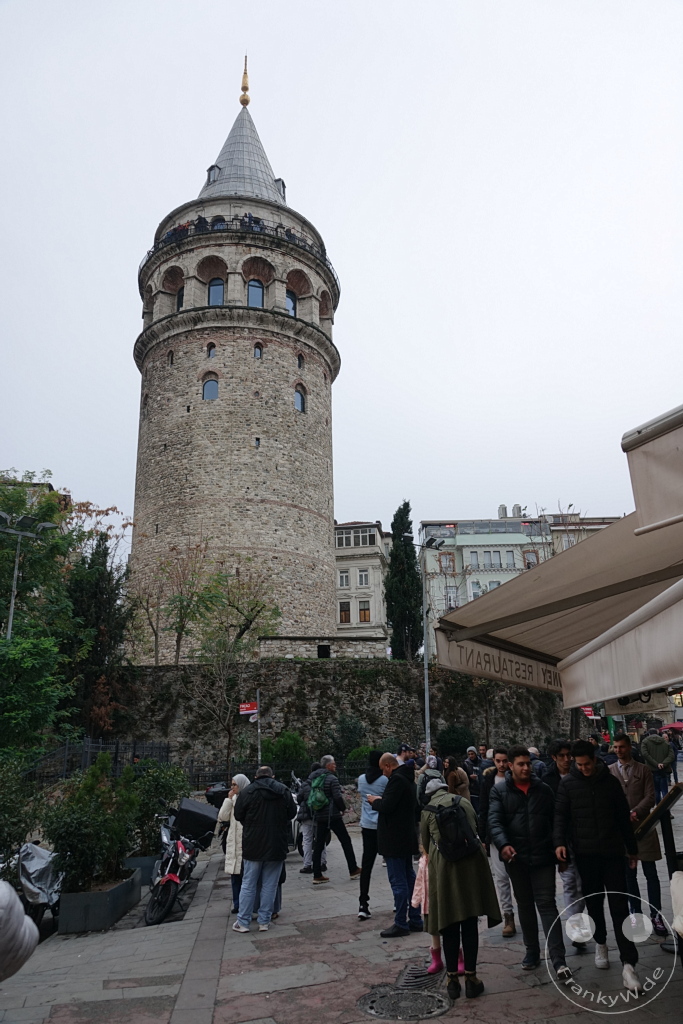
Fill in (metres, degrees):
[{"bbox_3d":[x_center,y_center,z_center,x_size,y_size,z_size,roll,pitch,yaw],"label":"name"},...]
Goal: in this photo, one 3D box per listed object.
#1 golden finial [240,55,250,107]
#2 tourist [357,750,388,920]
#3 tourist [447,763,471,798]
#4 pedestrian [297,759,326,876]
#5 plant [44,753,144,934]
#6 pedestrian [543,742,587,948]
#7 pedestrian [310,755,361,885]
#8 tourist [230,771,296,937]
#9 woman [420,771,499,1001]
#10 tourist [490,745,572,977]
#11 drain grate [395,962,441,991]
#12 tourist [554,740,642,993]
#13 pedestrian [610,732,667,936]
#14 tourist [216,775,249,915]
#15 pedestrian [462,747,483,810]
[{"bbox_3d":[-10.065,-45.452,74.848,1.050,7.170,1.050,-1,-18,0],"label":"golden finial"},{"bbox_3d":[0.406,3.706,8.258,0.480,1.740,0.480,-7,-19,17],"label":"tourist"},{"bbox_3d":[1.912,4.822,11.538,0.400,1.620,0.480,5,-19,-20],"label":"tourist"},{"bbox_3d":[-0.450,5.023,11.702,0.520,1.700,0.420,9,-21,-29],"label":"pedestrian"},{"bbox_3d":[-3.151,4.277,9.462,0.850,1.950,1.950,0,-18,-4],"label":"plant"},{"bbox_3d":[2.224,3.092,6.761,0.580,1.790,0.480,-3,-18,5],"label":"pedestrian"},{"bbox_3d":[-0.120,4.538,10.621,0.660,1.740,0.540,10,-21,-31],"label":"pedestrian"},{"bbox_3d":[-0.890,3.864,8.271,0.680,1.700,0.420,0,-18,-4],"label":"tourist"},{"bbox_3d":[0.907,3.045,5.944,0.640,1.530,0.640,3,-18,-14],"label":"woman"},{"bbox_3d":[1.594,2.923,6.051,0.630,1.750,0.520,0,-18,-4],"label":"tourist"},{"bbox_3d":[0.671,3.878,5.907,0.370,0.040,0.560,-6,-19,14],"label":"drain grate"},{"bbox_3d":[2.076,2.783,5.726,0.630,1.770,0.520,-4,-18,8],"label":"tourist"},{"bbox_3d":[2.860,3.117,6.975,0.580,1.800,0.420,-10,-20,25],"label":"pedestrian"},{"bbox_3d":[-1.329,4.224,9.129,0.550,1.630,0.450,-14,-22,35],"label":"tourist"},{"bbox_3d":[2.395,5.054,12.638,0.520,1.720,0.380,-6,-18,14],"label":"pedestrian"}]

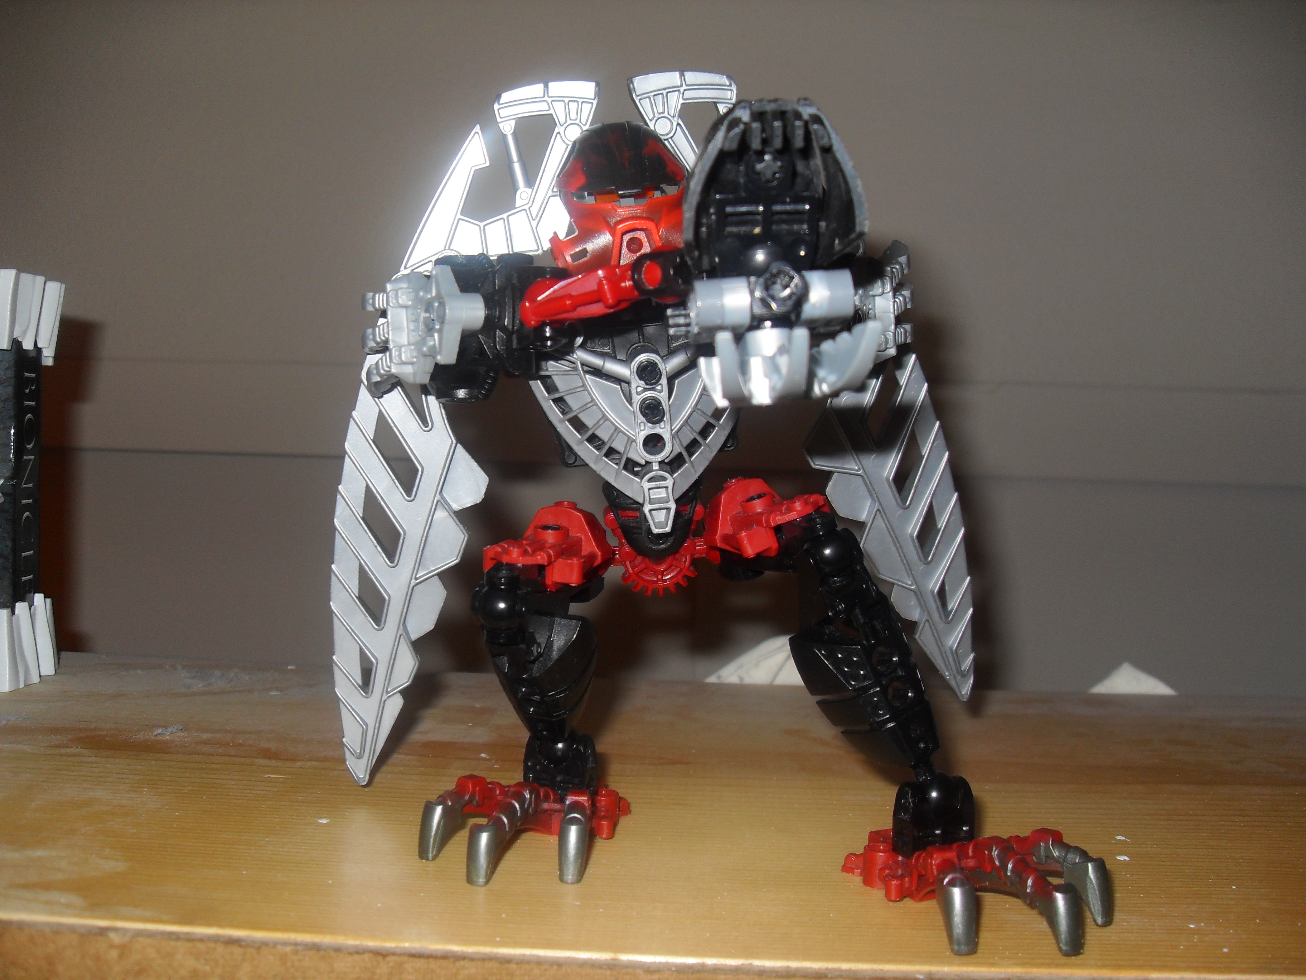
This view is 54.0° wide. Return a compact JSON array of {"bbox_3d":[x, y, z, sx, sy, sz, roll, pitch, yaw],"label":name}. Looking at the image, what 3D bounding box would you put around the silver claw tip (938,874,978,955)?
[{"bbox_3d":[0.062,0.087,0.262,0.008,0.015,0.009,1,5,0],"label":"silver claw tip"}]

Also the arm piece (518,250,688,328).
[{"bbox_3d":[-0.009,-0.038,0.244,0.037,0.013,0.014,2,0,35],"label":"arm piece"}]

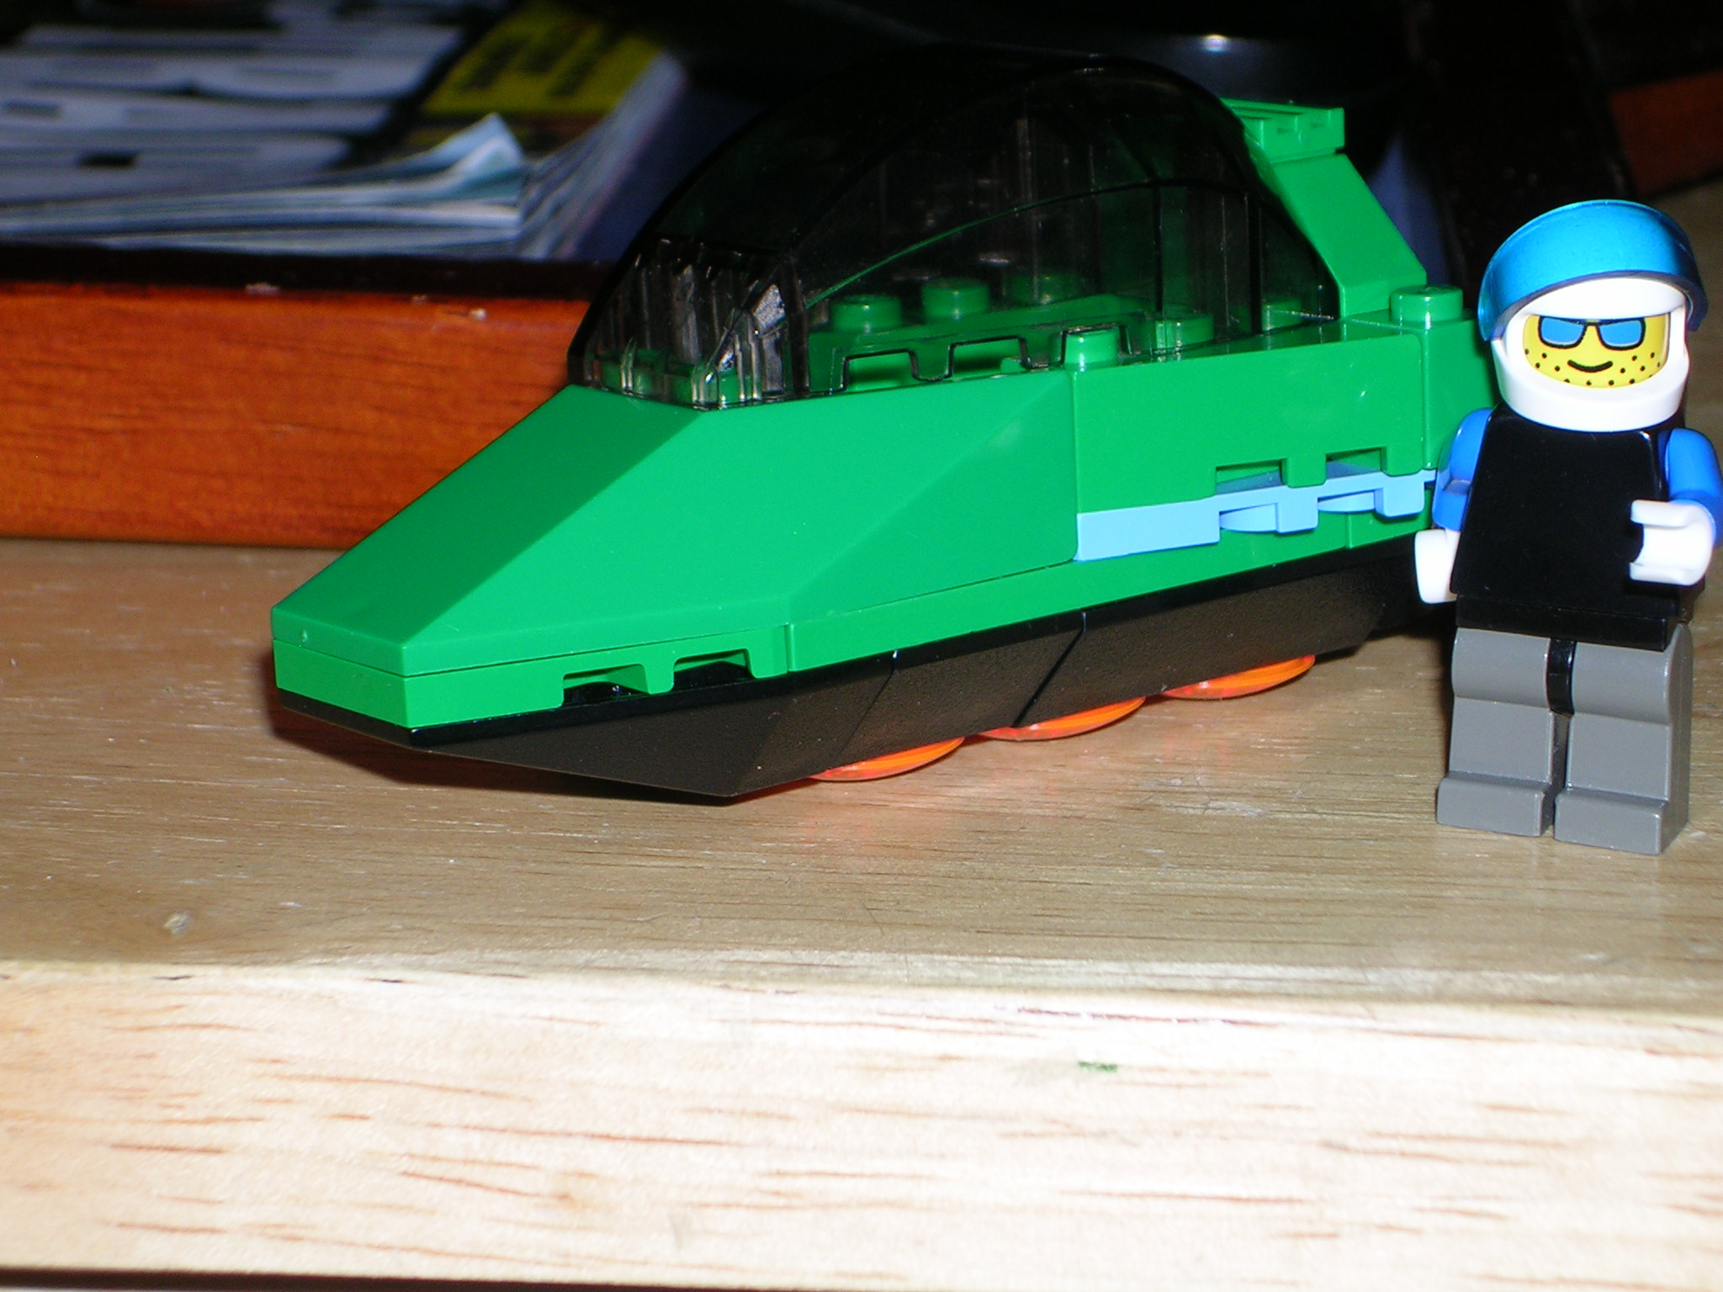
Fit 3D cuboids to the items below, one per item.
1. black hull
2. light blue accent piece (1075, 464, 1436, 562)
[{"bbox_3d":[-0.001,0.001,0.390,0.081,0.010,0.032,-13,16,-36],"label":"black hull"},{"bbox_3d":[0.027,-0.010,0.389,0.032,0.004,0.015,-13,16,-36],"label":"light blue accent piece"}]

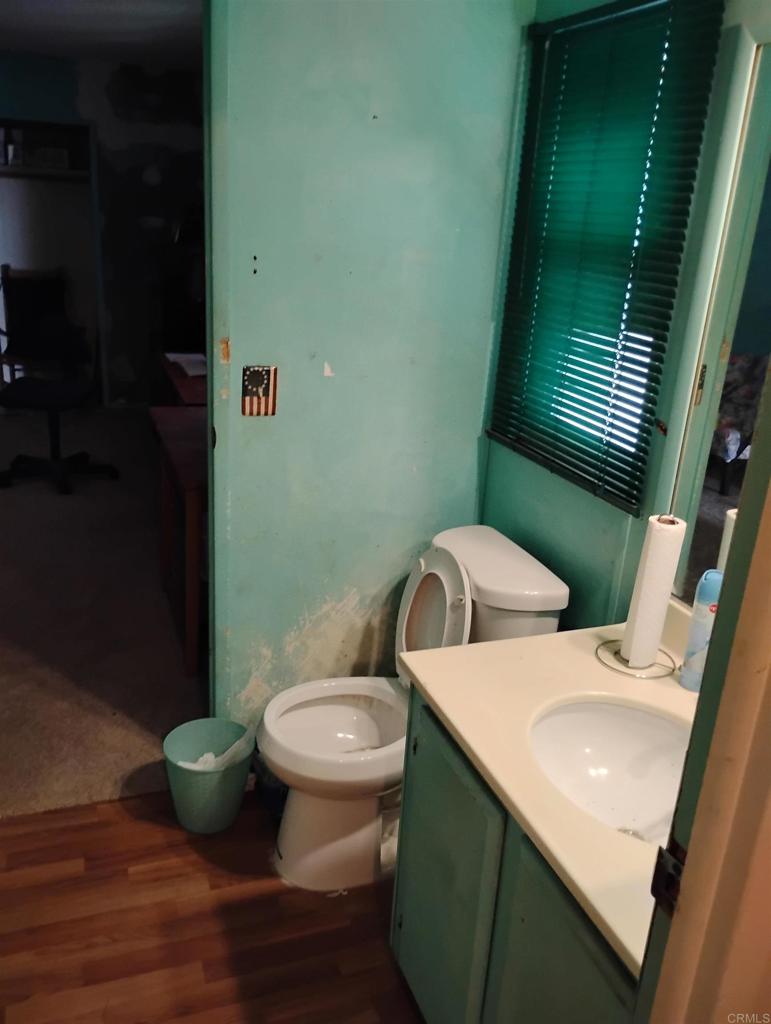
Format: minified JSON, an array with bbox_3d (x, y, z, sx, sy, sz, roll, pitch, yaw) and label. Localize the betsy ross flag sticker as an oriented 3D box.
[{"bbox_3d":[-0.305,-0.292,2.017,0.081,0.122,0.008,-4,20,-20],"label":"betsy ross flag sticker"}]

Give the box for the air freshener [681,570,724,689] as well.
[{"bbox_3d":[0.569,0.208,1.471,0.055,0.224,0.055,9,20,15],"label":"air freshener"}]

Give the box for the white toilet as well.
[{"bbox_3d":[0.019,0.480,2.088,0.681,0.772,0.401,-4,20,-20],"label":"white toilet"}]

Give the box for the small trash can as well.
[{"bbox_3d":[-0.466,0.705,2.184,0.229,0.227,0.229,-4,20,-20],"label":"small trash can"}]

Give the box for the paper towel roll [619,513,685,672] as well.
[{"bbox_3d":[0.493,0.147,1.530,0.069,0.276,0.069,12,21,23],"label":"paper towel roll"}]

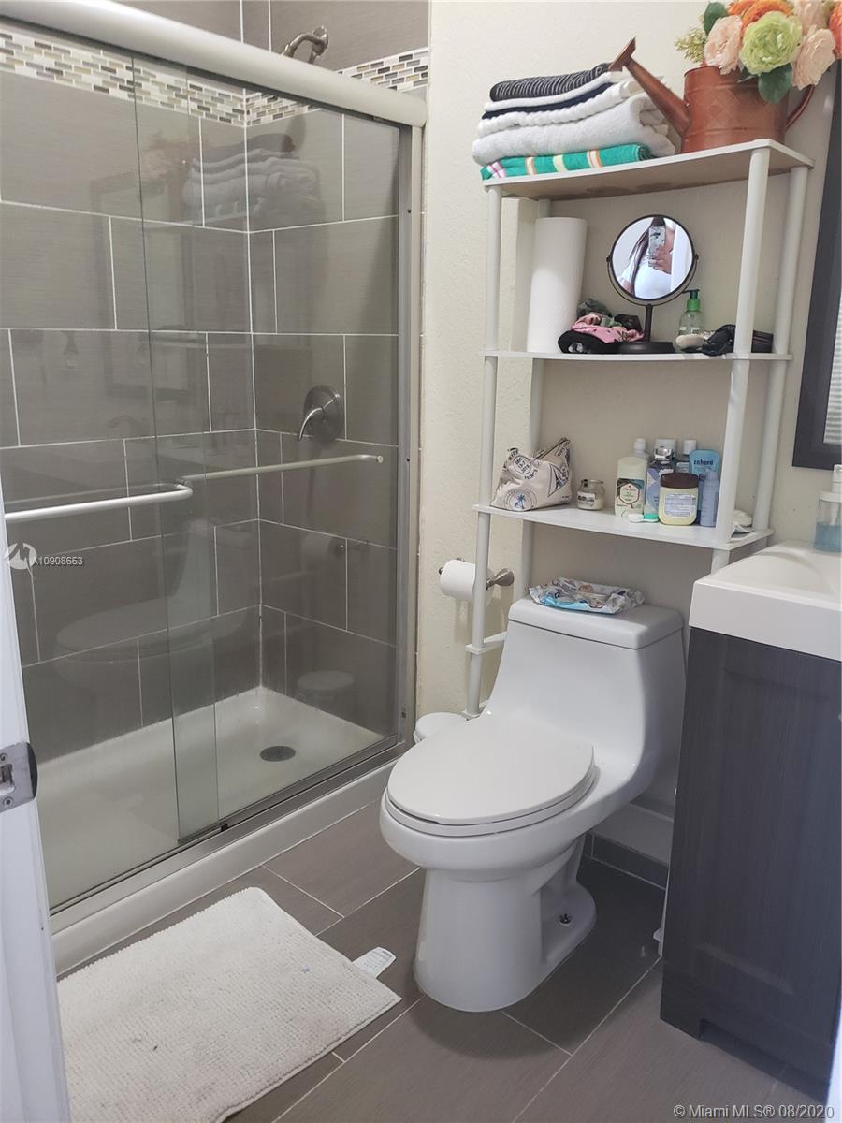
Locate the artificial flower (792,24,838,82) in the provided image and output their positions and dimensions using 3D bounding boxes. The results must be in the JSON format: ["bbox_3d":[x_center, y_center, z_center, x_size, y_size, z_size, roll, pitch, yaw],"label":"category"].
[{"bbox_3d":[0.653,-0.844,1.399,0.078,0.090,0.070,4,15,10],"label":"artificial flower"}]

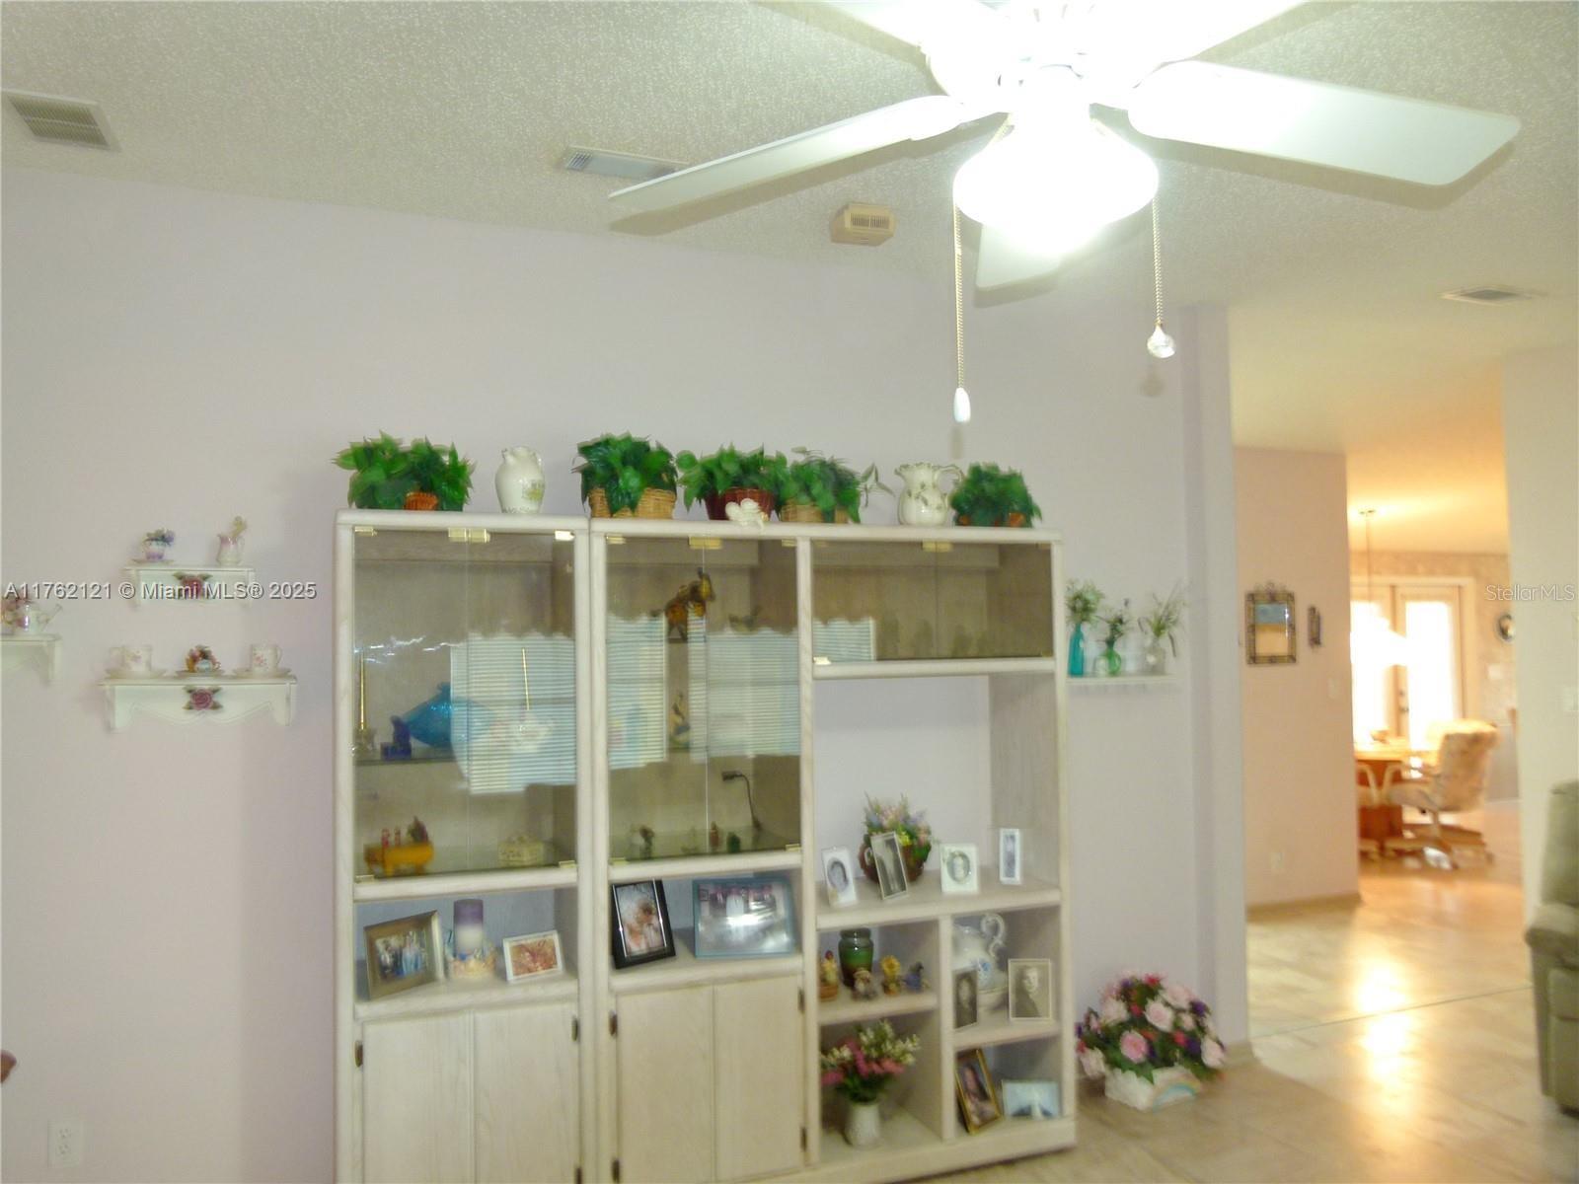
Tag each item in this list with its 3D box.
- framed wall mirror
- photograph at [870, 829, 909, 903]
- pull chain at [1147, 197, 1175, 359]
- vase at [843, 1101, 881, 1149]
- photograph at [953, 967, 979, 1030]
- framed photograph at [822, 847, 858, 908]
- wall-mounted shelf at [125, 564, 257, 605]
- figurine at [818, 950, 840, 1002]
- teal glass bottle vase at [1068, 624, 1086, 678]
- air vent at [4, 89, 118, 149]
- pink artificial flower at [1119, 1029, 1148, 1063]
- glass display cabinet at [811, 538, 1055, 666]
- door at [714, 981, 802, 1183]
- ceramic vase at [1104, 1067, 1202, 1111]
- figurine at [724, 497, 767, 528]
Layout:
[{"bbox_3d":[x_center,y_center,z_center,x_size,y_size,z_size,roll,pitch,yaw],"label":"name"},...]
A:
[{"bbox_3d":[2.716,0.180,6.431,0.360,0.450,0.030,0,-2,-20],"label":"framed wall mirror"},{"bbox_3d":[0.288,0.816,3.390,0.104,0.185,0.030,2,-19,-41],"label":"photograph"},{"bbox_3d":[0.464,-0.395,1.430,0.032,0.200,0.030,0,-3,-22],"label":"pull chain"},{"bbox_3d":[0.224,1.596,3.466,0.108,0.130,0.108,-1,-2,0],"label":"vase"},{"bbox_3d":[0.510,1.192,3.356,0.106,0.169,0.025,2,-4,-41],"label":"photograph"},{"bbox_3d":[0.137,0.827,3.306,0.089,0.158,0.030,1,-19,-34],"label":"framed photograph"},{"bbox_3d":[-1.525,-0.019,2.919,0.290,0.098,0.120,0,-3,-22],"label":"wall-mounted shelf"},{"bbox_3d":[0.114,1.111,3.293,0.061,0.137,0.062,0,-3,-22],"label":"figurine"},{"bbox_3d":[0.998,0.202,3.964,0.062,0.186,0.062,0,-3,-22],"label":"teal glass bottle vase"},{"bbox_3d":[-1.762,-1.138,2.768,0.200,0.018,0.285,0,-2,-20],"label":"air vent"},{"bbox_3d":[1.117,1.473,3.695,0.090,0.093,0.060,-1,-3,20],"label":"pink artificial flower"},{"bbox_3d":[0.367,0.030,3.488,0.805,0.373,0.380,0,-3,-22],"label":"glass display cabinet"},{"bbox_3d":[-0.084,1.317,3.108,0.258,0.510,0.020,0,-3,-22],"label":"door"},{"bbox_3d":[1.225,1.646,3.835,0.250,0.100,0.165,1,-3,-28],"label":"ceramic vase"},{"bbox_3d":[-0.119,-0.218,3.143,0.122,0.086,0.060,0,-3,-22],"label":"figurine"}]

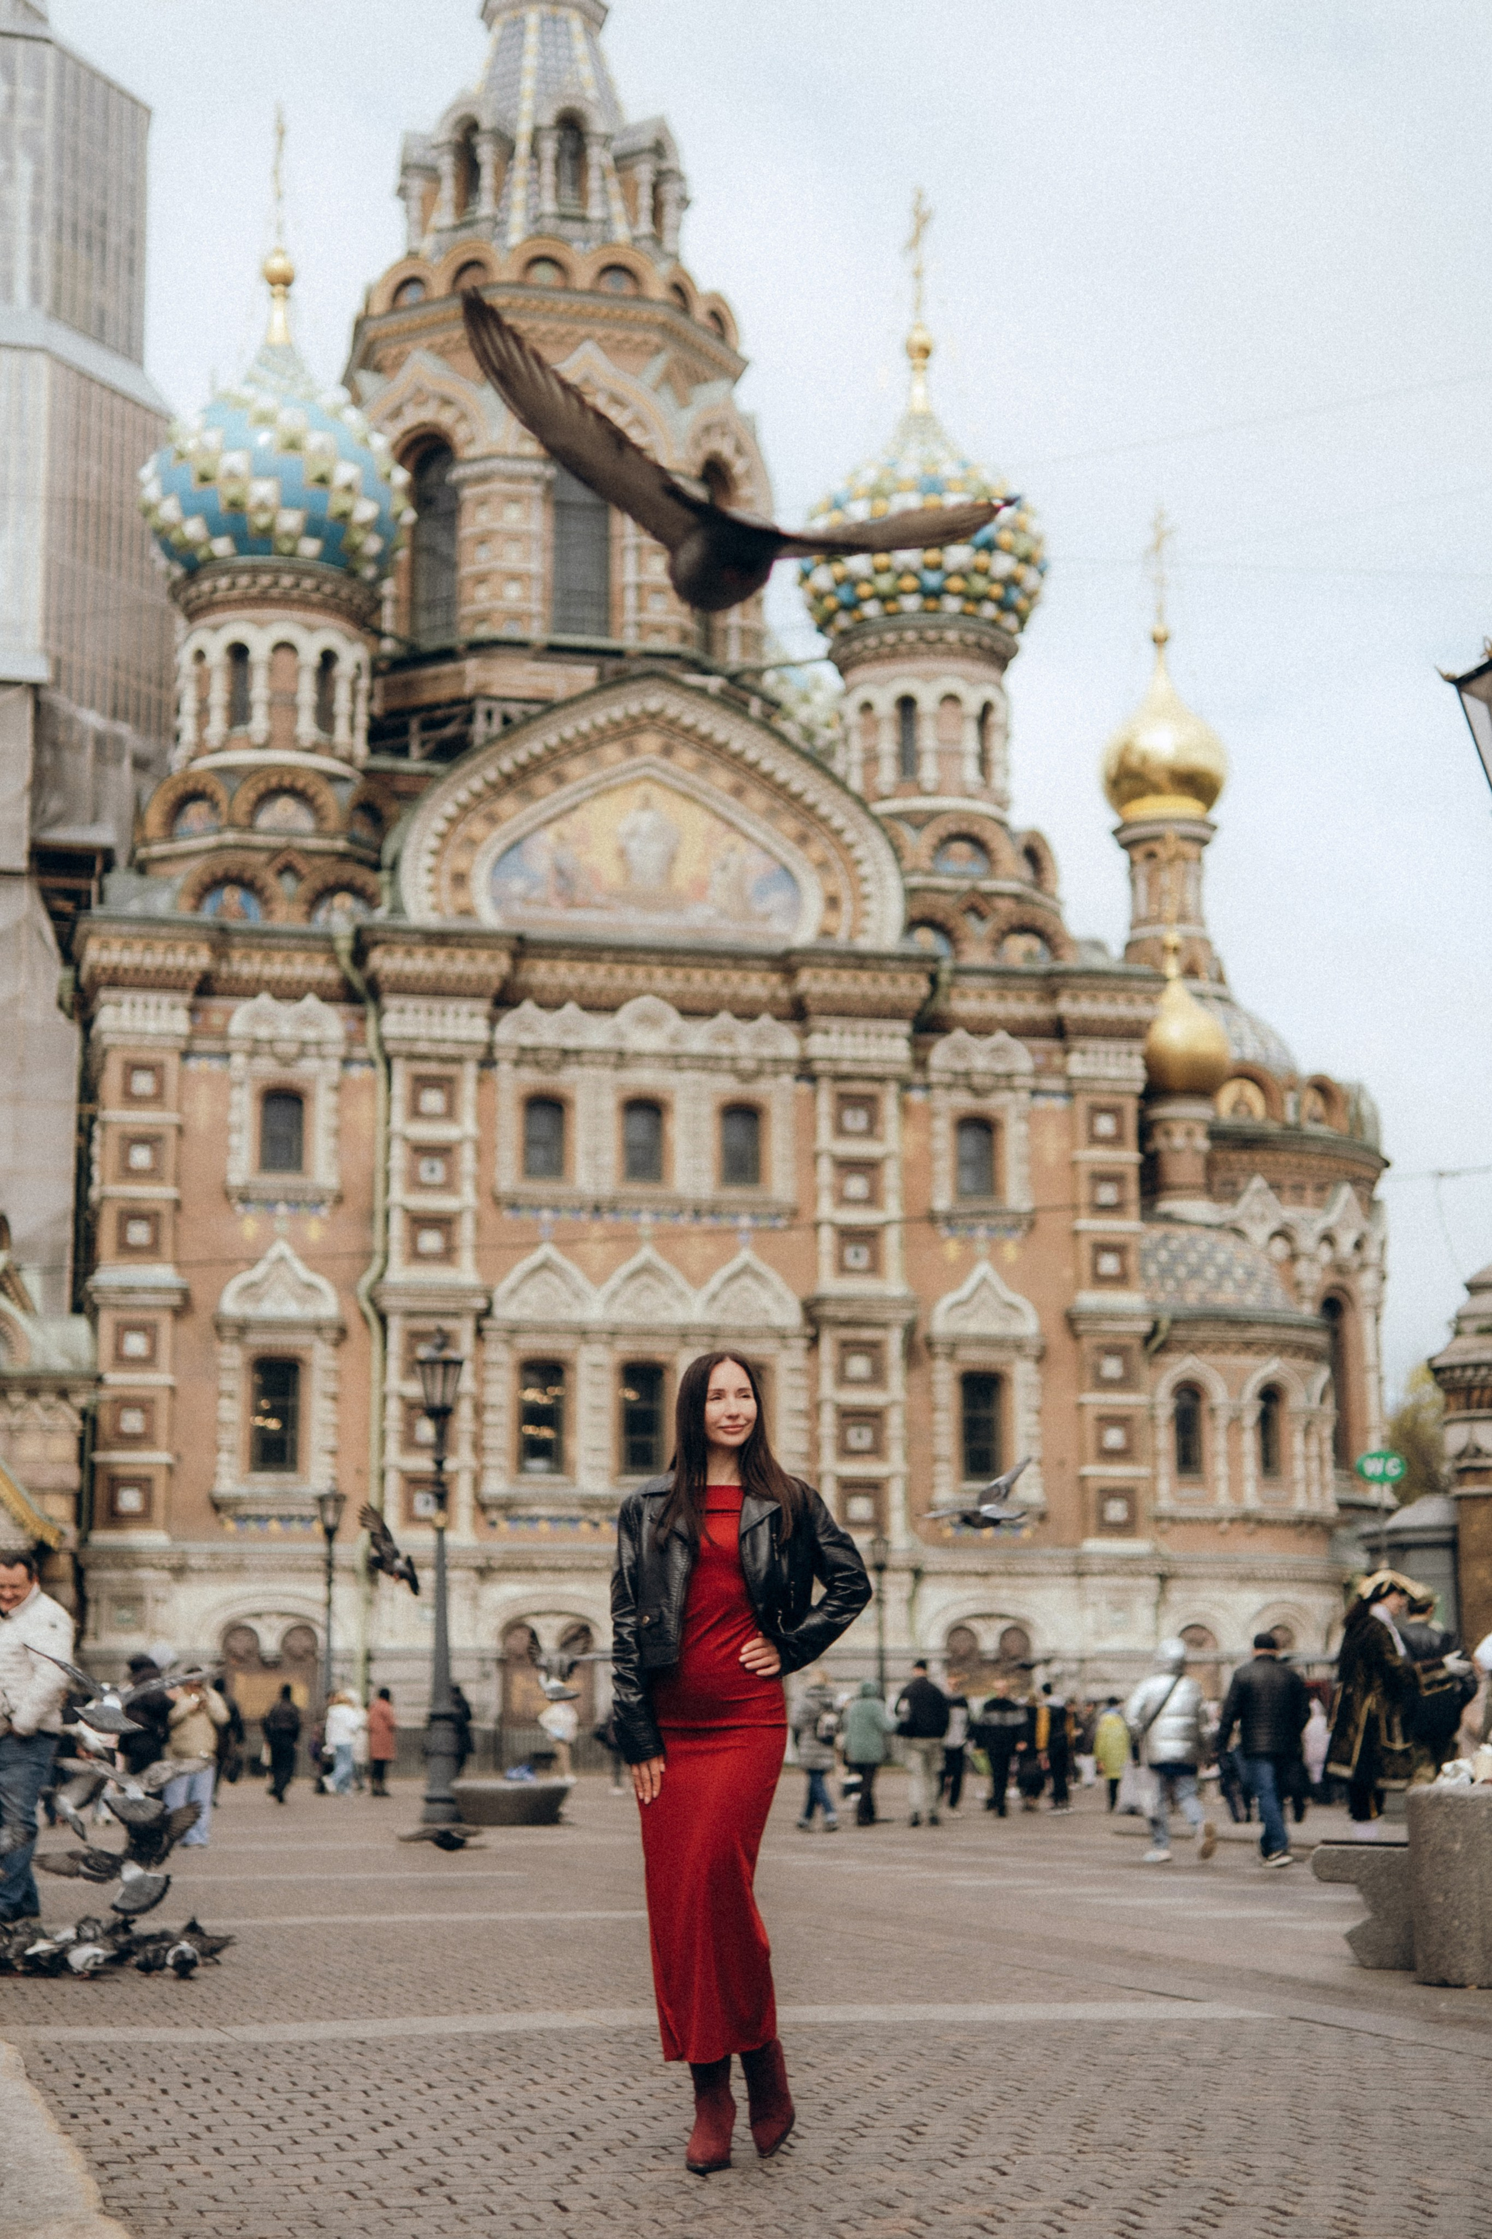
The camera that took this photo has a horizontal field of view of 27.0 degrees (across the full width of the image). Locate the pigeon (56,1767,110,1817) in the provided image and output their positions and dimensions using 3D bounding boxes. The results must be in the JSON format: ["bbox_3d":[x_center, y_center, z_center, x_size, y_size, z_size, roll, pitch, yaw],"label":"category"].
[{"bbox_3d":[-2.702,2.754,12.600,0.250,0.220,0.270,7,-13,-33],"label":"pigeon"}]

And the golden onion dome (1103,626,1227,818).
[{"bbox_3d":[13.861,-13.138,102.728,4.105,6.578,4.105,0,-11,0],"label":"golden onion dome"}]

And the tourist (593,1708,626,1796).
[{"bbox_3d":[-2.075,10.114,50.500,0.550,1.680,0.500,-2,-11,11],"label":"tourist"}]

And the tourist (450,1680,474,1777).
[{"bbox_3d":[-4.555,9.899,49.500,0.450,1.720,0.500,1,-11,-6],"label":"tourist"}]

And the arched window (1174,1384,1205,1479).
[{"bbox_3d":[12.147,8.550,85.145,0.869,2.587,0.350,2,-11,-13],"label":"arched window"}]

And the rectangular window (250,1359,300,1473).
[{"bbox_3d":[-11.852,7.451,78.145,1.266,2.901,0.350,2,-11,-13],"label":"rectangular window"}]

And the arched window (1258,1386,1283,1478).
[{"bbox_3d":[14.561,8.684,86.242,0.893,2.675,0.350,6,-13,-31],"label":"arched window"}]

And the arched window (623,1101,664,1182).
[{"bbox_3d":[-2.759,0.581,83.092,1.145,2.285,0.300,2,-12,-13],"label":"arched window"}]

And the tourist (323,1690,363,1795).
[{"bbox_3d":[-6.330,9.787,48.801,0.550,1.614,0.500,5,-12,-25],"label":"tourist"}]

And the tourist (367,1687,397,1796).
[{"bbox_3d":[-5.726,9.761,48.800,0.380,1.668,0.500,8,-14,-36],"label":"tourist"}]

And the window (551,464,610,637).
[{"bbox_3d":[-5.148,-18.073,96.805,1.825,6.458,0.400,2,-12,-13],"label":"window"}]

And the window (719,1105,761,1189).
[{"bbox_3d":[-0.160,0.683,78.833,1.105,2.120,0.300,3,-12,-16],"label":"window"}]

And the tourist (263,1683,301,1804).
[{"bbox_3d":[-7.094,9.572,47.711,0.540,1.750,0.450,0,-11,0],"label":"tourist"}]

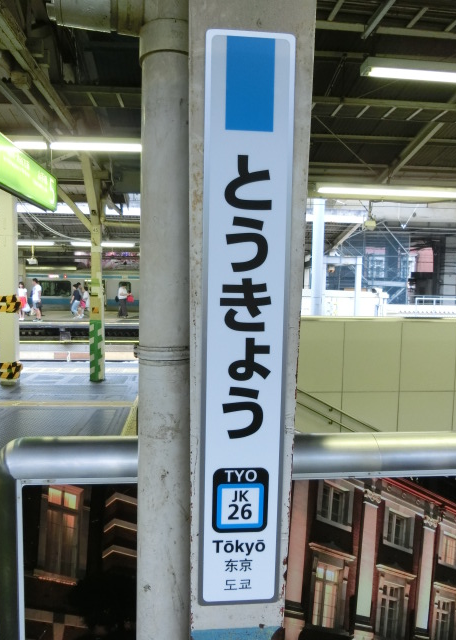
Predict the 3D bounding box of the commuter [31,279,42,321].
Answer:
[{"bbox_3d":[-7.522,-0.785,18.157,0.440,1.700,0.450,0,4,-8],"label":"commuter"}]

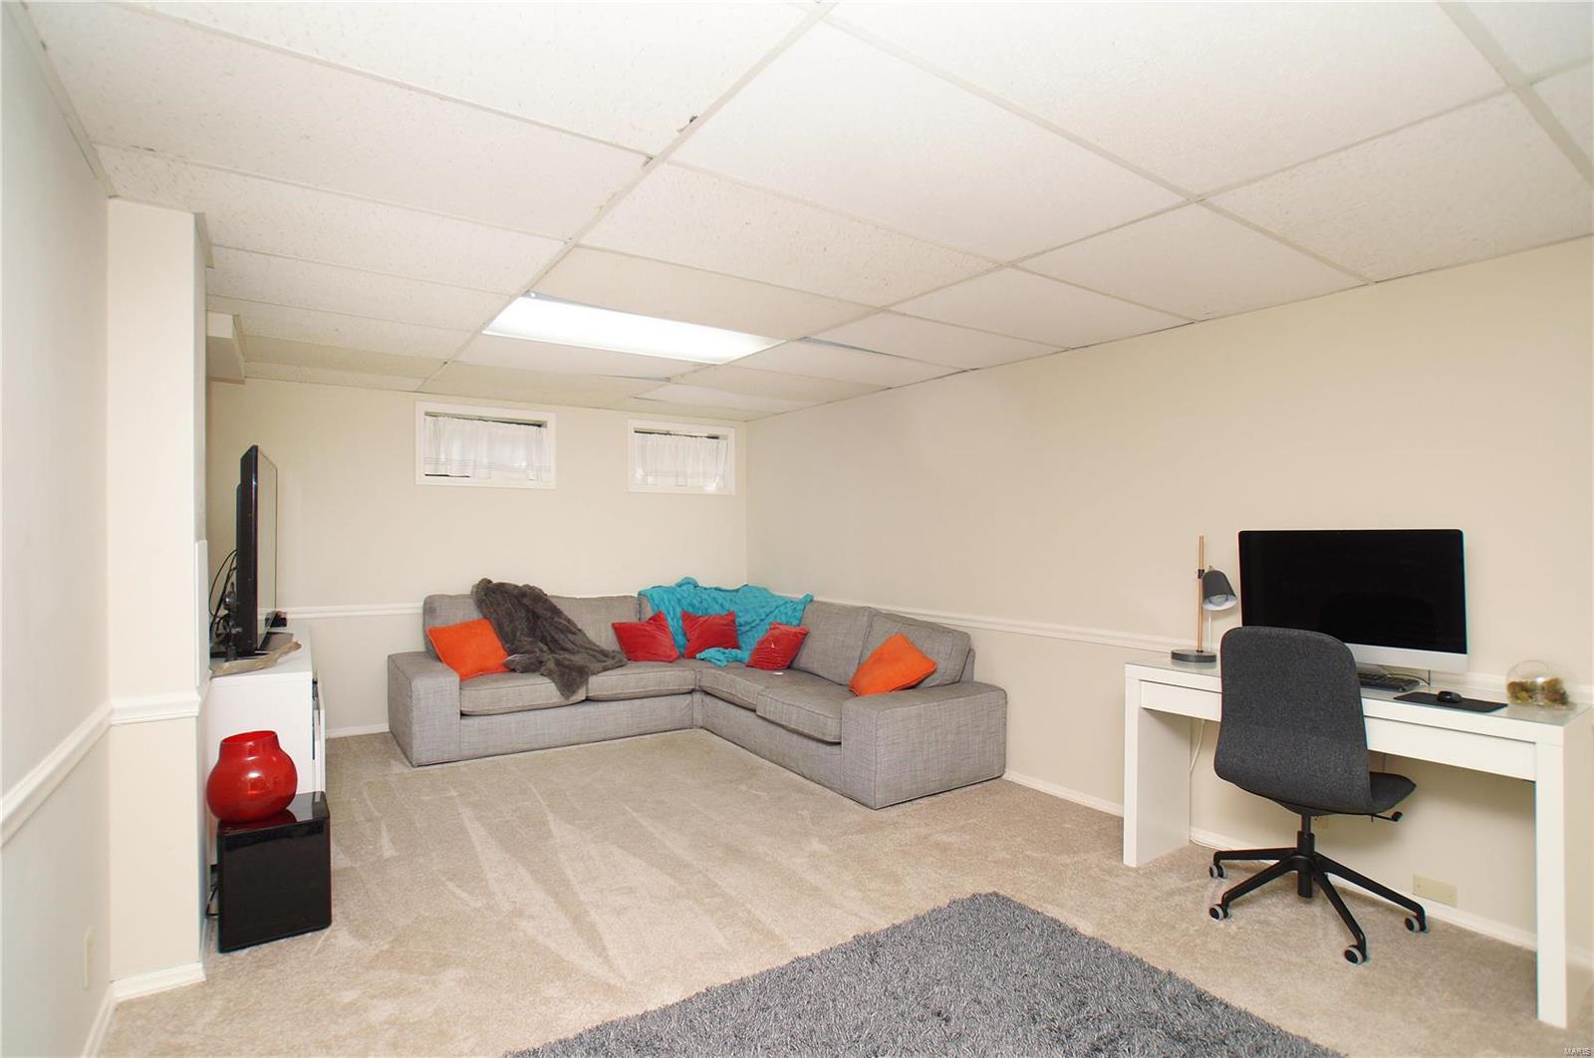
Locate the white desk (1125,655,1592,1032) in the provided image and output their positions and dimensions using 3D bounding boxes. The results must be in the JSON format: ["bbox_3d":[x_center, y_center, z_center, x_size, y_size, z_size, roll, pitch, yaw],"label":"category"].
[{"bbox_3d":[1.799,0.914,2.434,0.415,0.785,1.190,0,-1,-38],"label":"white desk"}]

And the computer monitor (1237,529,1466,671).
[{"bbox_3d":[1.942,0.265,2.510,0.190,0.510,0.650,1,-1,-44],"label":"computer monitor"}]

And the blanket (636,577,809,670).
[{"bbox_3d":[-0.473,0.571,4.883,1.150,0.530,0.750,0,-1,7],"label":"blanket"}]

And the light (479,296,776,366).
[{"bbox_3d":[-0.713,-0.877,3.175,1.190,0.060,0.600,0,-1,-35],"label":"light"}]

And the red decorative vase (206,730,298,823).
[{"bbox_3d":[-1.809,0.818,2.356,0.240,0.255,0.240,0,-1,-32],"label":"red decorative vase"}]

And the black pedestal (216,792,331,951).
[{"bbox_3d":[-1.725,1.127,2.371,0.285,0.360,0.295,0,-1,-32],"label":"black pedestal"}]

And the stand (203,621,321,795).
[{"bbox_3d":[-2.604,0.952,3.439,0.420,0.730,1.700,0,-1,-35],"label":"stand"}]

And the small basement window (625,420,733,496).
[{"bbox_3d":[-0.855,-0.526,5.347,0.860,0.525,0.080,0,-1,-33],"label":"small basement window"}]

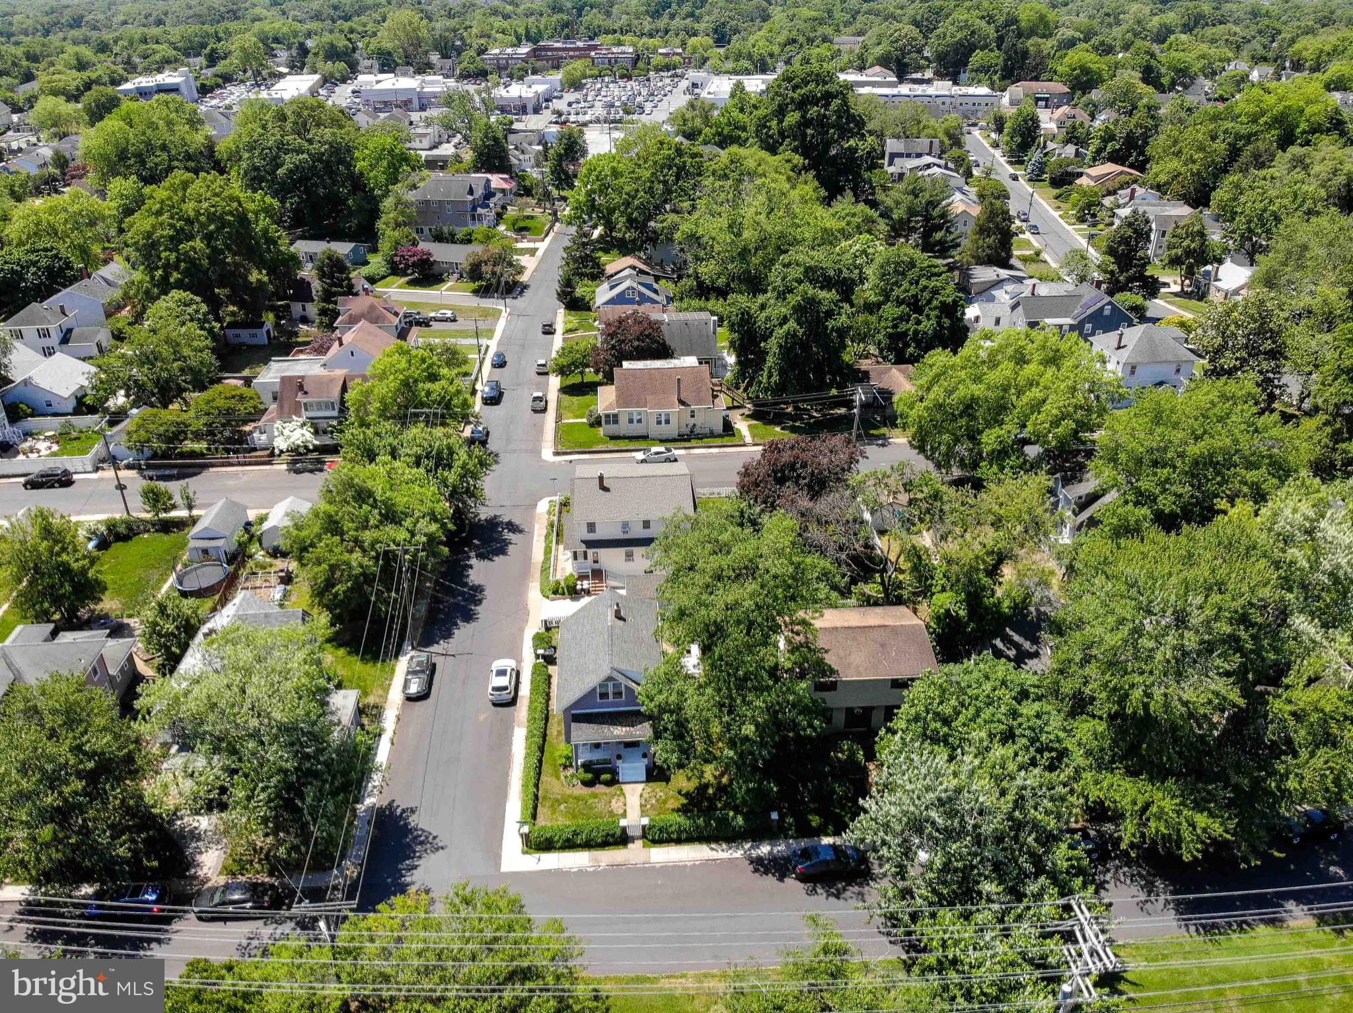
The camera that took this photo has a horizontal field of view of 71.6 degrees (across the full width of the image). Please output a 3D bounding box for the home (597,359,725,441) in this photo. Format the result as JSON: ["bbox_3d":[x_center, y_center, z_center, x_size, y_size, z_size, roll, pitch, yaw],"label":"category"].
[{"bbox_3d":[-1.855,-13.156,109.067,14.150,6.900,10.500,-2,29,-4],"label":"home"}]

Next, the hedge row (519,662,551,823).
[{"bbox_3d":[-9.850,15.908,65.158,1.250,1.400,14.300,-2,29,-3],"label":"hedge row"}]

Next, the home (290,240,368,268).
[{"bbox_3d":[-68.158,-50.401,184.347,13.200,4.400,7.600,8,30,14],"label":"home"}]

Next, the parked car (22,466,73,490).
[{"bbox_3d":[-70.339,-3.125,105.000,4.600,1.700,1.850,-3,29,-5],"label":"parked car"}]

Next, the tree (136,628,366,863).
[{"bbox_3d":[-24.505,14.150,55.279,12.000,14.500,11.800,-2,29,-4],"label":"tree"}]

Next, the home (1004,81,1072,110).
[{"bbox_3d":[151.500,-173.239,393.609,26.000,9.200,14.000,2,29,3],"label":"home"}]

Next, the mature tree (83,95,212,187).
[{"bbox_3d":[-133.500,-92.125,237.304,32.000,21.000,28.000,0,29,0],"label":"mature tree"}]

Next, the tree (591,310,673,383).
[{"bbox_3d":[-6.173,-22.120,130.976,11.320,10.290,11.090,0,29,0],"label":"tree"}]

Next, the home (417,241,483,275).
[{"bbox_3d":[-40.869,-47.251,177.913,15.315,4.900,9.200,6,30,10],"label":"home"}]

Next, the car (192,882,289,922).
[{"bbox_3d":[-25.045,22.464,53.703,4.800,1.480,1.850,-2,29,-4],"label":"car"}]

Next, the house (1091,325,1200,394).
[{"bbox_3d":[57.286,-17.749,115.674,9.300,8.500,10.200,-2,29,-4],"label":"house"}]

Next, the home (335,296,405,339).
[{"bbox_3d":[-45.947,-28.576,142.845,9.800,7.200,9.000,-2,29,-4],"label":"home"}]

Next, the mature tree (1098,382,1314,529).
[{"bbox_3d":[49.602,-4.717,89.679,18.600,14.200,16.500,-2,29,-4],"label":"mature tree"}]

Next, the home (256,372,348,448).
[{"bbox_3d":[-43.072,-12.483,110.736,8.800,7.200,9.000,-2,29,-4],"label":"home"}]

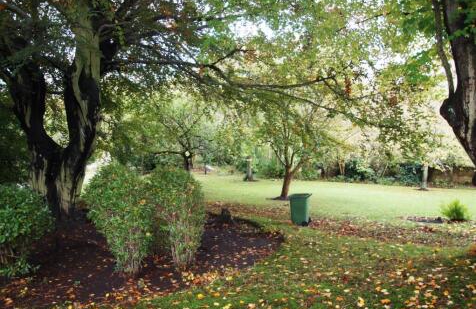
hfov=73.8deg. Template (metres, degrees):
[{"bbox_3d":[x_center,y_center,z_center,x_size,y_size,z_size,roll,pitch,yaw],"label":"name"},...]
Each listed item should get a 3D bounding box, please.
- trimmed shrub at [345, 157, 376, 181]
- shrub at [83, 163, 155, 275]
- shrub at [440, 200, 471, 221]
[{"bbox_3d":[13.517,1.545,35.000,3.500,2.700,2.600,0,-2,0],"label":"trimmed shrub"},{"bbox_3d":[-2.129,1.104,5.650,1.150,1.880,1.150,0,-2,0],"label":"shrub"},{"bbox_3d":[7.817,2.013,11.400,0.930,0.700,0.900,0,-2,0],"label":"shrub"}]

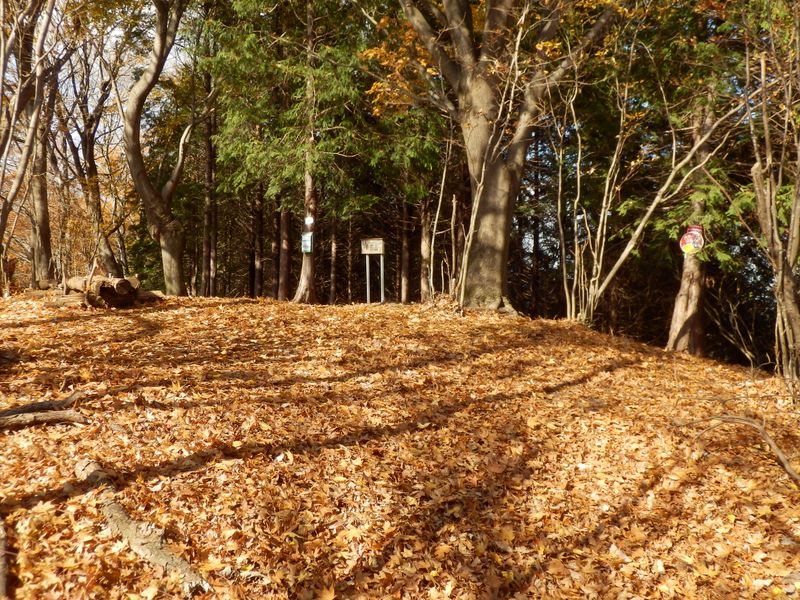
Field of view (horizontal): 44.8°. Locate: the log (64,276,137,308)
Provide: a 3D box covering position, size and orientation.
[{"bbox_3d":[-4.413,-0.110,14.300,1.061,0.471,0.750,0,0,0],"label":"log"}]

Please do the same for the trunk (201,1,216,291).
[{"bbox_3d":[-3.650,-2.869,18.500,0.280,5.604,0.280,0,0,0],"label":"trunk"}]

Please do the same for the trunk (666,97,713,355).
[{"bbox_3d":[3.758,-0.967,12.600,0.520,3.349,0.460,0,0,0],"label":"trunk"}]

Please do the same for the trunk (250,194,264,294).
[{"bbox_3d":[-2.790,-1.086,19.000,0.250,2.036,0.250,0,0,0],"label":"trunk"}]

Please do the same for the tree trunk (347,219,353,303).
[{"bbox_3d":[-1.015,-0.794,19.500,0.100,1.688,0.100,0,0,0],"label":"tree trunk"}]

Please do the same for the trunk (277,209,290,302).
[{"bbox_3d":[-2.137,-0.834,17.800,0.240,1.687,0.240,0,0,0],"label":"trunk"}]

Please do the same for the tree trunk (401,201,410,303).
[{"bbox_3d":[0.107,-0.939,18.800,0.180,1.976,0.180,0,0,0],"label":"tree trunk"}]

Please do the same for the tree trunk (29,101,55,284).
[{"bbox_3d":[-6.464,-1.920,17.500,0.420,3.281,0.380,0,0,0],"label":"tree trunk"}]

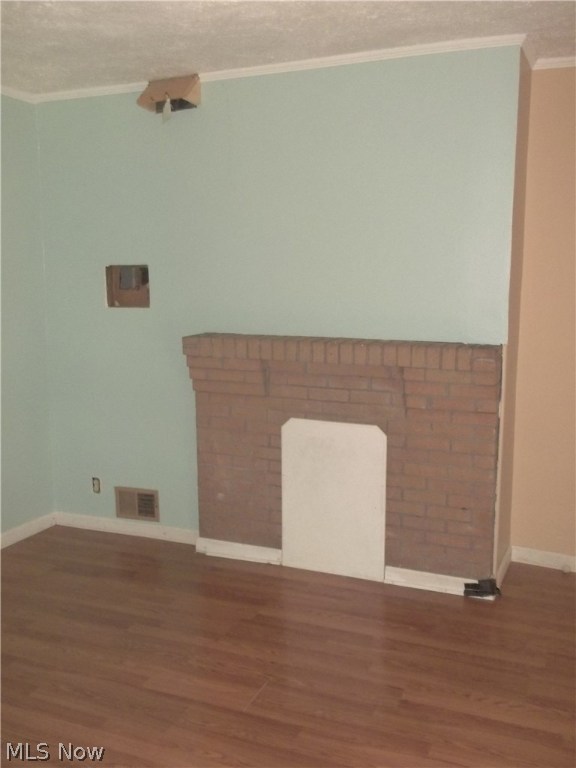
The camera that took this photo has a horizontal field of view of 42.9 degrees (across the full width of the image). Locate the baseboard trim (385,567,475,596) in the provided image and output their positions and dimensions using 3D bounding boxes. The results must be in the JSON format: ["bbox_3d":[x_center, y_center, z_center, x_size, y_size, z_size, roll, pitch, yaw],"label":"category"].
[{"bbox_3d":[0.706,0.949,3.513,0.494,0.088,0.019,3,9,22],"label":"baseboard trim"}]

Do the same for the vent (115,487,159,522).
[{"bbox_3d":[-0.873,0.699,4.241,0.296,0.184,0.019,3,9,22],"label":"vent"}]

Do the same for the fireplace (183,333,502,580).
[{"bbox_3d":[0.226,0.379,3.614,1.569,1.188,0.206,3,9,22],"label":"fireplace"}]

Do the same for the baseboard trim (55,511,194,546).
[{"bbox_3d":[-0.951,0.849,4.299,1.011,0.084,0.019,3,9,22],"label":"baseboard trim"}]

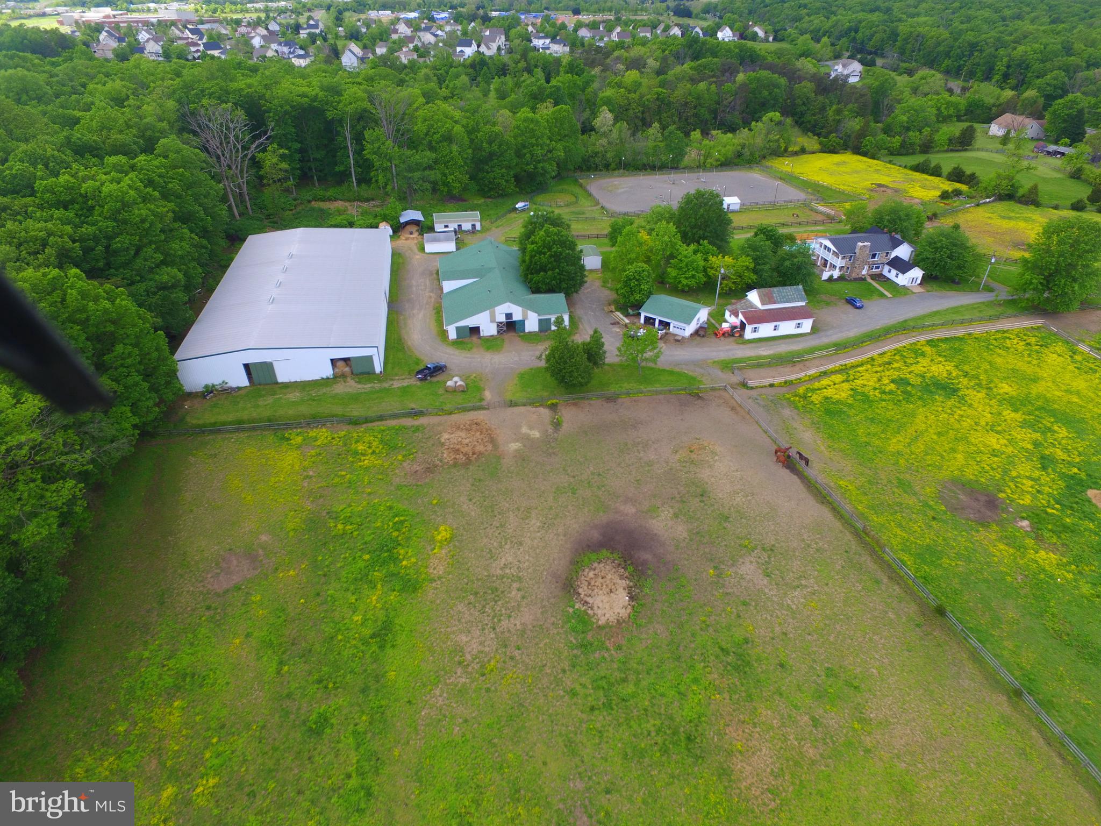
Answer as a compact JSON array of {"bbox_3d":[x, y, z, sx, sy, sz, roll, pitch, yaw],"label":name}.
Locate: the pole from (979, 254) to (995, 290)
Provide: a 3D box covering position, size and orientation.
[{"bbox_3d":[91.633,-29.528,133.492,0.600,8.139,0.500,20,42,30],"label":"pole"}]

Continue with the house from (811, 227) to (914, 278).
[{"bbox_3d":[72.420,-38.290,149.270,19.100,8.300,13.100,-6,35,-11],"label":"house"}]

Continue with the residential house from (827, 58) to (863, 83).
[{"bbox_3d":[161.919,-186.639,348.016,14.000,9.300,12.500,-22,41,-29],"label":"residential house"}]

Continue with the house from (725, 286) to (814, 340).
[{"bbox_3d":[41.618,-19.675,120.403,14.200,6.700,9.200,-7,36,-10],"label":"house"}]

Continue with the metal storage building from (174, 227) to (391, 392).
[{"bbox_3d":[-48.323,-23.698,125.574,31.120,7.002,56.243,-5,36,-8],"label":"metal storage building"}]

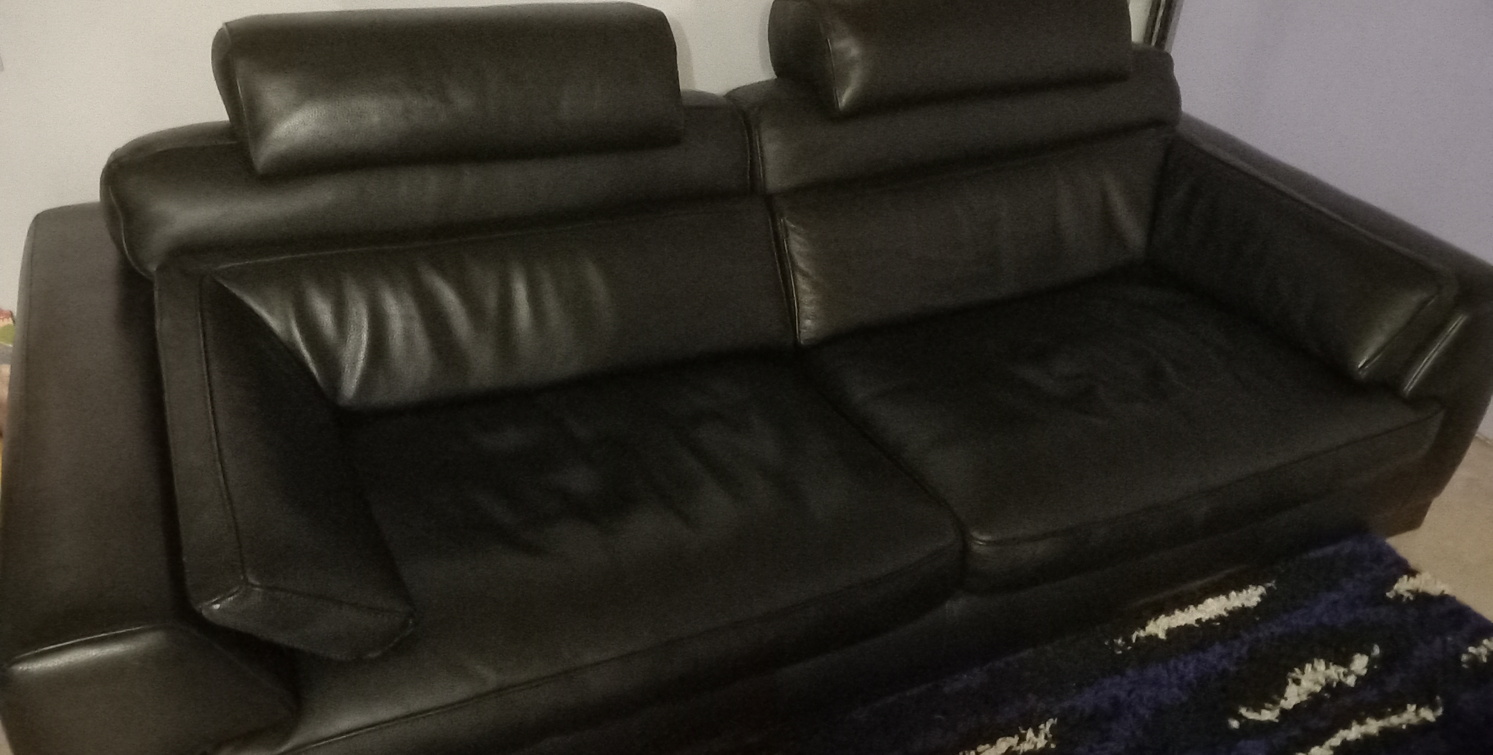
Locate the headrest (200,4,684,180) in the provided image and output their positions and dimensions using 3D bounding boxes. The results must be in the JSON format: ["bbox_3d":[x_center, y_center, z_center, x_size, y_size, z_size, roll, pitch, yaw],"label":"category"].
[{"bbox_3d":[-0.472,-0.482,1.901,0.690,0.213,0.249,-11,21,-23],"label":"headrest"}]

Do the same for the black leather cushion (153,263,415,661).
[{"bbox_3d":[-0.652,0.099,1.607,0.249,0.228,0.711,-11,36,-23],"label":"black leather cushion"}]

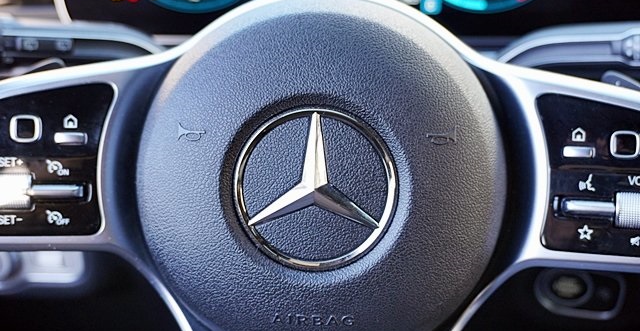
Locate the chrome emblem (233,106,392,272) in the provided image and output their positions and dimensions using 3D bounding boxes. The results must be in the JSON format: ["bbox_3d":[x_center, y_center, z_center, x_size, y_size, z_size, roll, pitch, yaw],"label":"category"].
[{"bbox_3d":[-0.001,0.008,0.258,0.056,0.056,0.007,1,-1,3],"label":"chrome emblem"}]

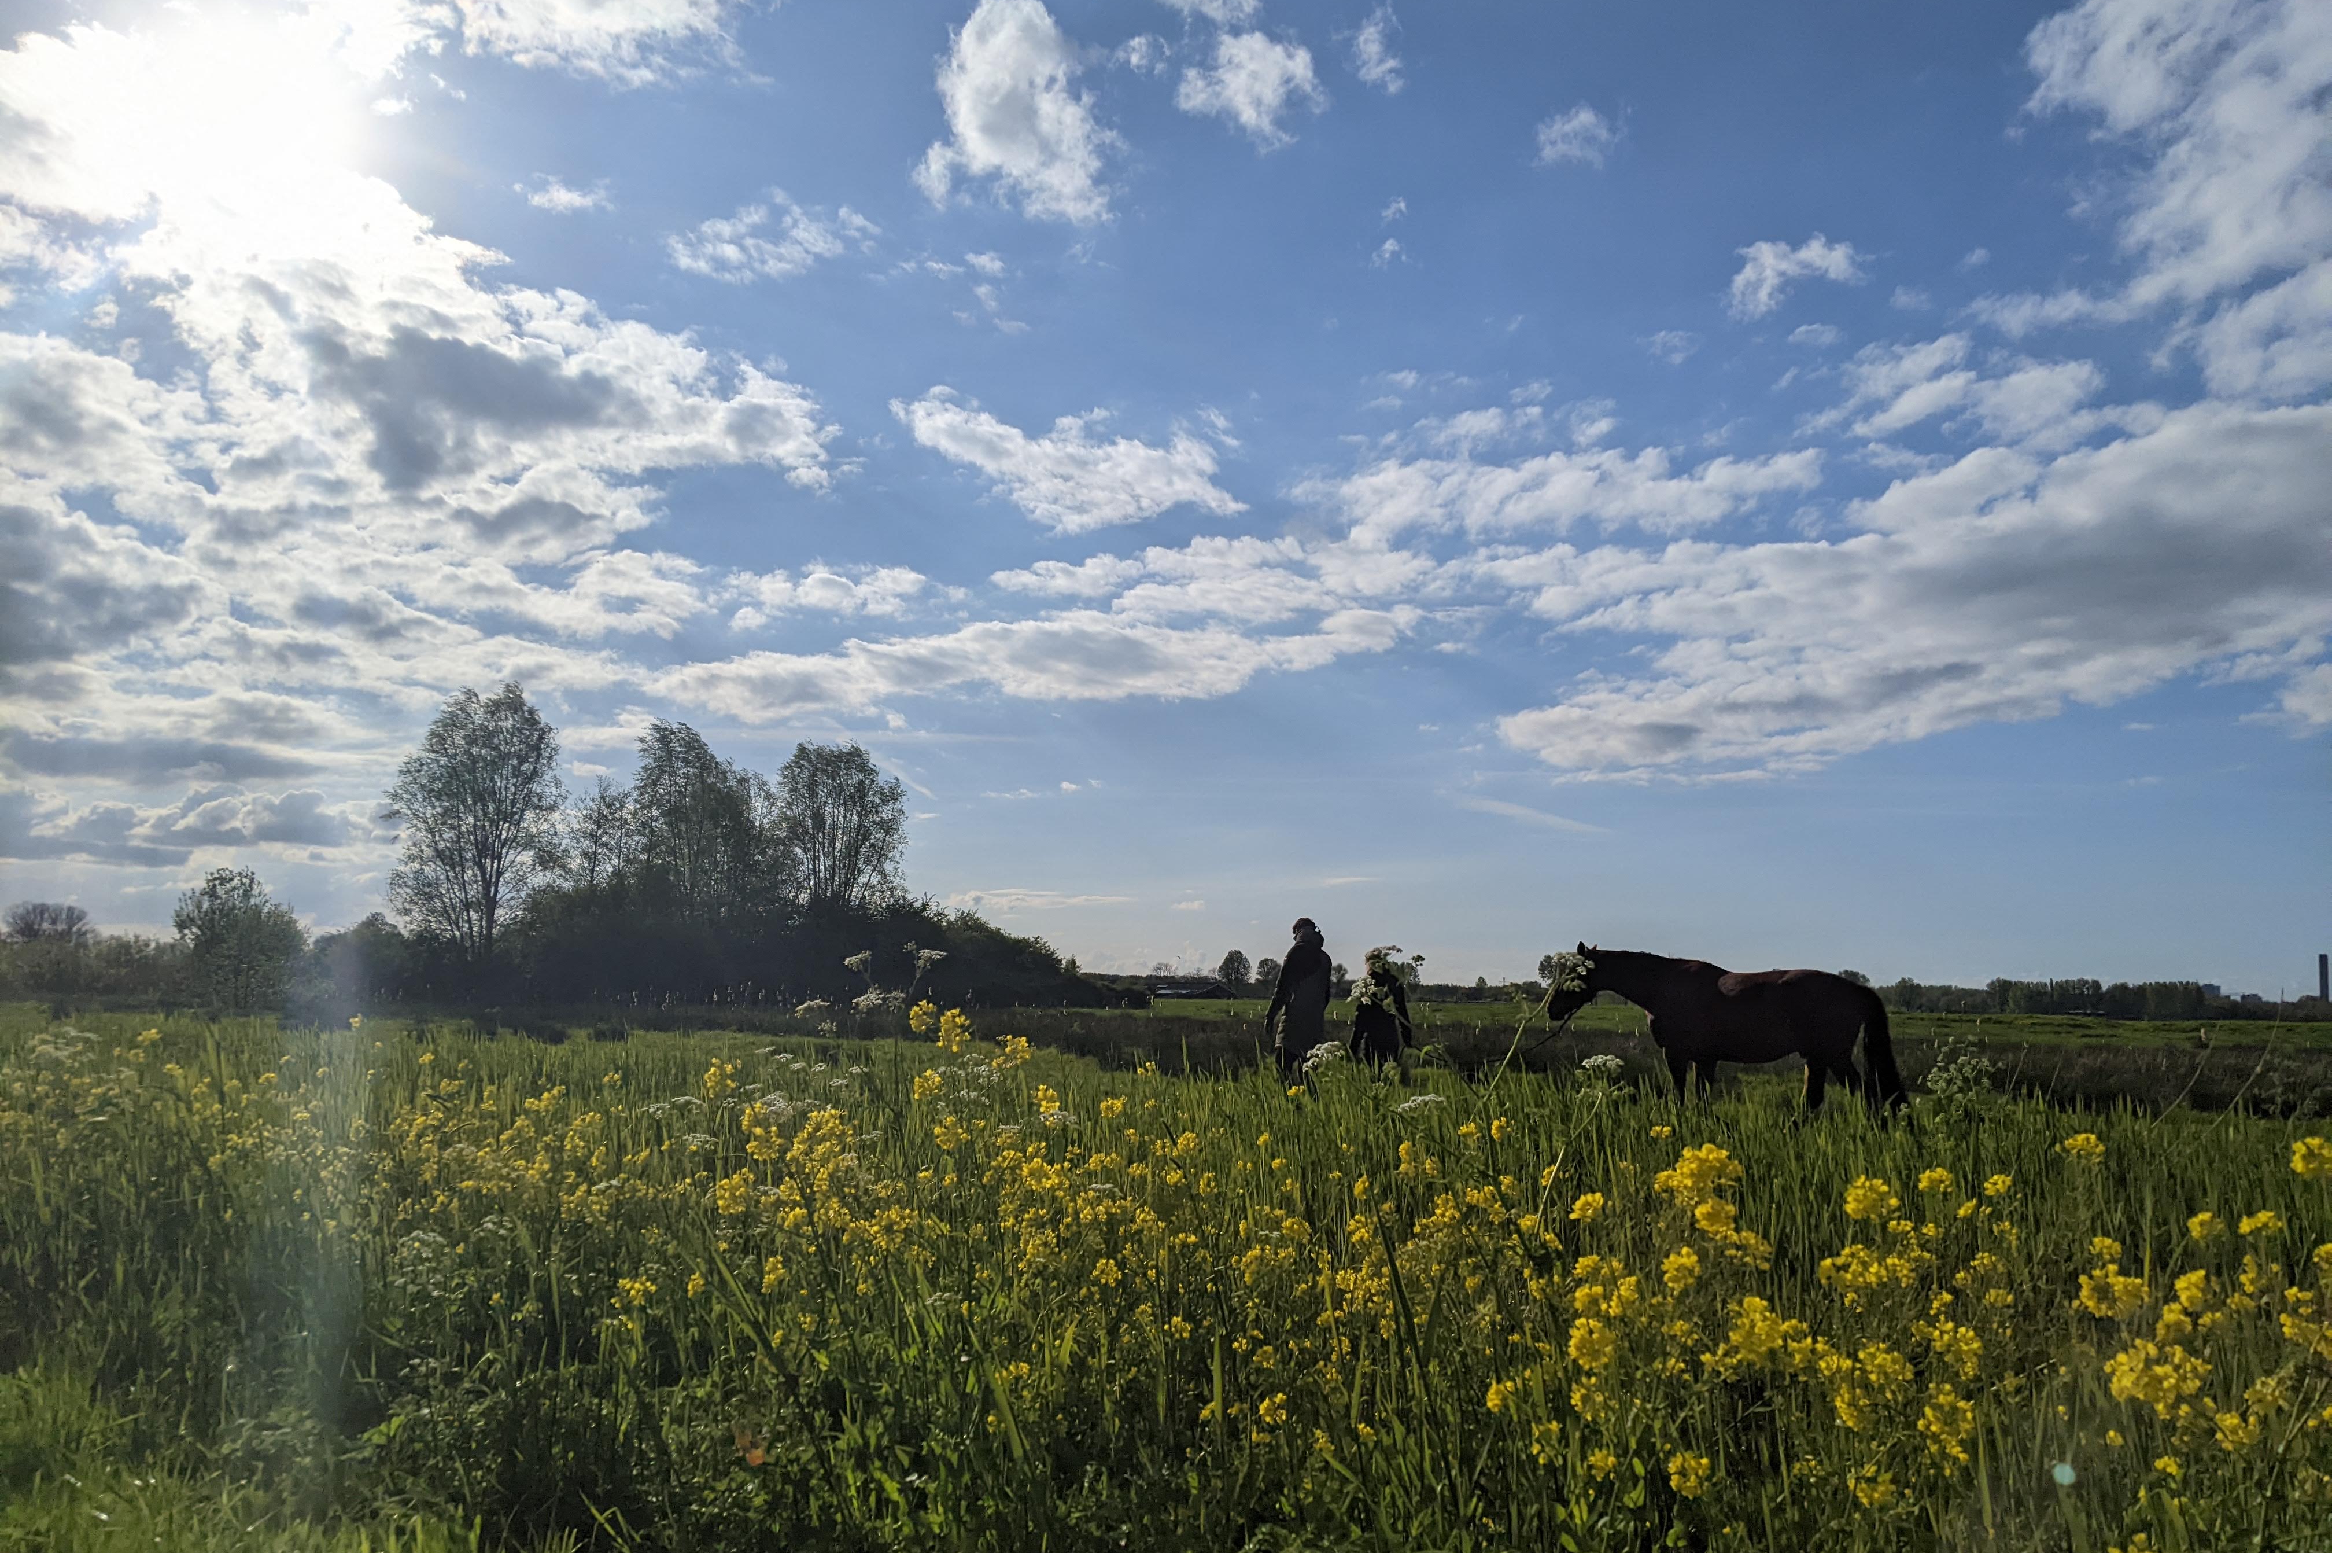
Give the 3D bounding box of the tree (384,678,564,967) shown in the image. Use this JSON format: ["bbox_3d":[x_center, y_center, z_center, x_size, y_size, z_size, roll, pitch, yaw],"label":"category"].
[{"bbox_3d":[-23.600,2.140,62.000,5.840,10.680,5.550,3,-7,-21],"label":"tree"}]

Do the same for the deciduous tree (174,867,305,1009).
[{"bbox_3d":[-28.520,4.940,56.000,4.040,4.320,3.840,4,-8,-27],"label":"deciduous tree"}]

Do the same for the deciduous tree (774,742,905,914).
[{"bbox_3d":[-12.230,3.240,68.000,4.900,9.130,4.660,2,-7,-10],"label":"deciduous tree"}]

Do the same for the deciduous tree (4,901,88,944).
[{"bbox_3d":[-92.320,13.970,150.000,7.510,7.360,7.140,5,-8,-31],"label":"deciduous tree"}]

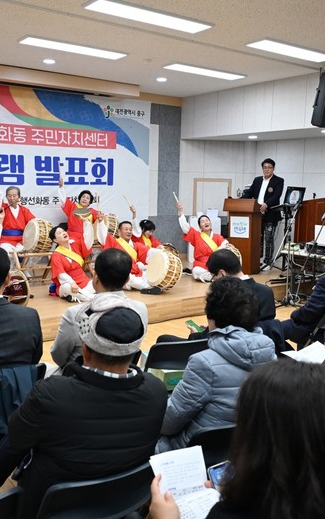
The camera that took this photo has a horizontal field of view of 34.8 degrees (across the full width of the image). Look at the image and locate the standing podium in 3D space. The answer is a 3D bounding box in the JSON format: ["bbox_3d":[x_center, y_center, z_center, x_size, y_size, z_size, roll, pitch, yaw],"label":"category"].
[{"bbox_3d":[1.217,-0.358,7.750,0.560,1.110,0.460,6,9,29],"label":"standing podium"}]

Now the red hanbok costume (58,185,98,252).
[{"bbox_3d":[-1.143,-0.537,7.150,0.550,0.950,0.450,-3,9,-24],"label":"red hanbok costume"}]

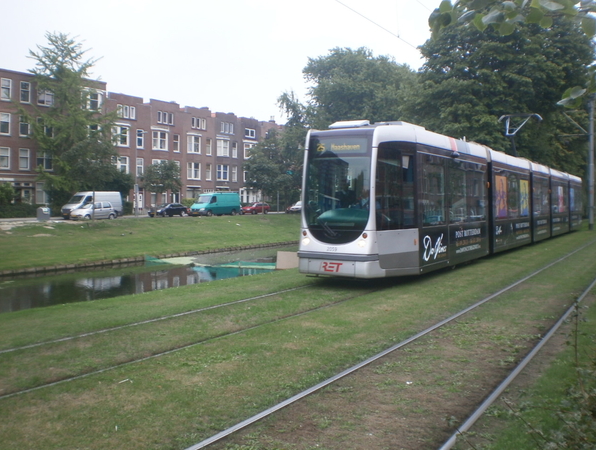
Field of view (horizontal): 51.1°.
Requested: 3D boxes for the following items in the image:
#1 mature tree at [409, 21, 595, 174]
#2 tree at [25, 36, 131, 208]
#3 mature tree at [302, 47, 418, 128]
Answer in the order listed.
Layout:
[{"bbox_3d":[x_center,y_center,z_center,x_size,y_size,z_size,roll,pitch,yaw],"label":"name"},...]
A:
[{"bbox_3d":[14.459,-7.464,45.000,13.500,14.800,12.500,2,3,31],"label":"mature tree"},{"bbox_3d":[-20.411,-9.215,57.500,9.800,17.000,9.000,2,3,31],"label":"tree"},{"bbox_3d":[6.615,-9.844,65.000,12.500,17.400,12.000,2,3,31],"label":"mature tree"}]

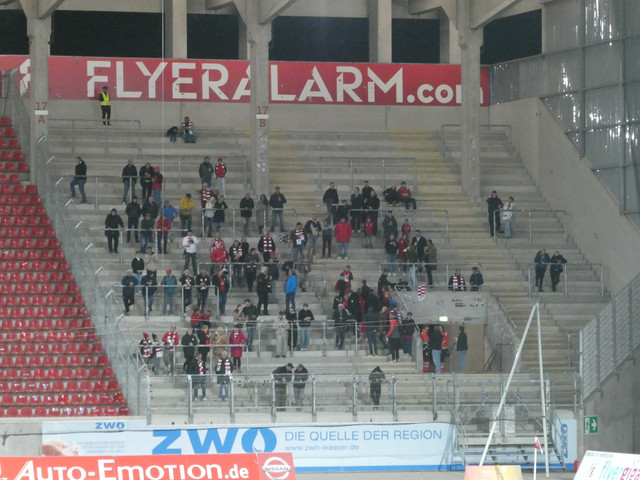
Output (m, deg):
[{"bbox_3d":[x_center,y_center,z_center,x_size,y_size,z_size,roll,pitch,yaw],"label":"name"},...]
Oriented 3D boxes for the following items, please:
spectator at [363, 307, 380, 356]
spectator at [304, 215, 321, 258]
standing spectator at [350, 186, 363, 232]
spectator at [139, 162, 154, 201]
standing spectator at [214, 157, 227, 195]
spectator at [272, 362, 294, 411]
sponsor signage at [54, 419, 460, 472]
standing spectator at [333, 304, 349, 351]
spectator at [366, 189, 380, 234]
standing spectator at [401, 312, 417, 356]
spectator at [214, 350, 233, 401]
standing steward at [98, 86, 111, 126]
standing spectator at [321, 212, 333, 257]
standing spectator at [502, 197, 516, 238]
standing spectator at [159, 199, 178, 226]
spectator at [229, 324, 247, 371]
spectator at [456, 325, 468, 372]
[{"bbox_3d":[1.915,3.411,137.482,0.580,1.878,0.380,0,-1,3],"label":"spectator"},{"bbox_3d":[-0.278,-0.123,144.837,0.600,1.673,0.450,0,-1,-25],"label":"spectator"},{"bbox_3d":[1.444,-1.181,146.261,0.500,1.792,0.350,0,-1,-9],"label":"standing spectator"},{"bbox_3d":[-6.834,-2.198,145.813,0.560,1.676,0.400,0,-1,-6],"label":"spectator"},{"bbox_3d":[-3.943,-2.480,147.290,0.460,1.613,0.340,0,-1,-6],"label":"standing spectator"},{"bbox_3d":[-1.331,5.287,132.980,0.580,1.762,0.580,0,-1,-24],"label":"spectator"},{"bbox_3d":[-2.427,7.606,135.960,16.042,2.023,0.050,0,-1,-19],"label":"sponsor signage"},{"bbox_3d":[0.776,3.251,138.353,0.570,1.751,0.450,0,-1,-10],"label":"standing spectator"},{"bbox_3d":[2.142,-1.076,147.371,0.560,1.793,0.420,0,-1,-3],"label":"spectator"},{"bbox_3d":[3.290,3.503,137.063,0.520,1.631,0.380,0,-1,9],"label":"standing spectator"},{"bbox_3d":[-3.485,4.917,133.545,0.620,1.781,0.420,0,-1,-3],"label":"spectator"},{"bbox_3d":[-9.077,-5.665,156.324,0.507,1.649,0.380,0,-1,-14],"label":"standing steward"},{"bbox_3d":[0.253,-0.163,143.901,0.480,1.751,0.340,0,-1,-6],"label":"standing spectator"},{"bbox_3d":[7.634,-0.900,148.961,0.450,1.704,0.480,0,-1,-27],"label":"standing spectator"},{"bbox_3d":[-5.885,-0.732,144.360,0.620,1.620,0.450,0,-1,-12],"label":"standing spectator"},{"bbox_3d":[-3.083,4.003,138.666,0.584,1.706,0.400,0,-1,6],"label":"spectator"},{"bbox_3d":[5.349,4.131,139.300,0.480,1.797,0.500,-1,-1,37],"label":"spectator"}]

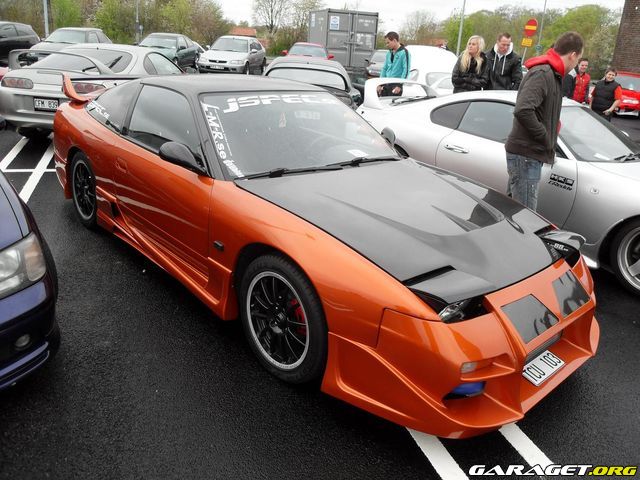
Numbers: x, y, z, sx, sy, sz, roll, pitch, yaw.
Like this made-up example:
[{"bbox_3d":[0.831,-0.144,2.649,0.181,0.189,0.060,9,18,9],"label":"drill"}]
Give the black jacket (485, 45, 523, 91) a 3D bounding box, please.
[{"bbox_3d":[2.323,-2.135,6.780,0.540,0.750,0.330,12,23,19],"label":"black jacket"}]

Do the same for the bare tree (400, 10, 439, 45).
[{"bbox_3d":[9.966,-20.567,54.000,4.200,6.200,4.000,4,19,0],"label":"bare tree"}]

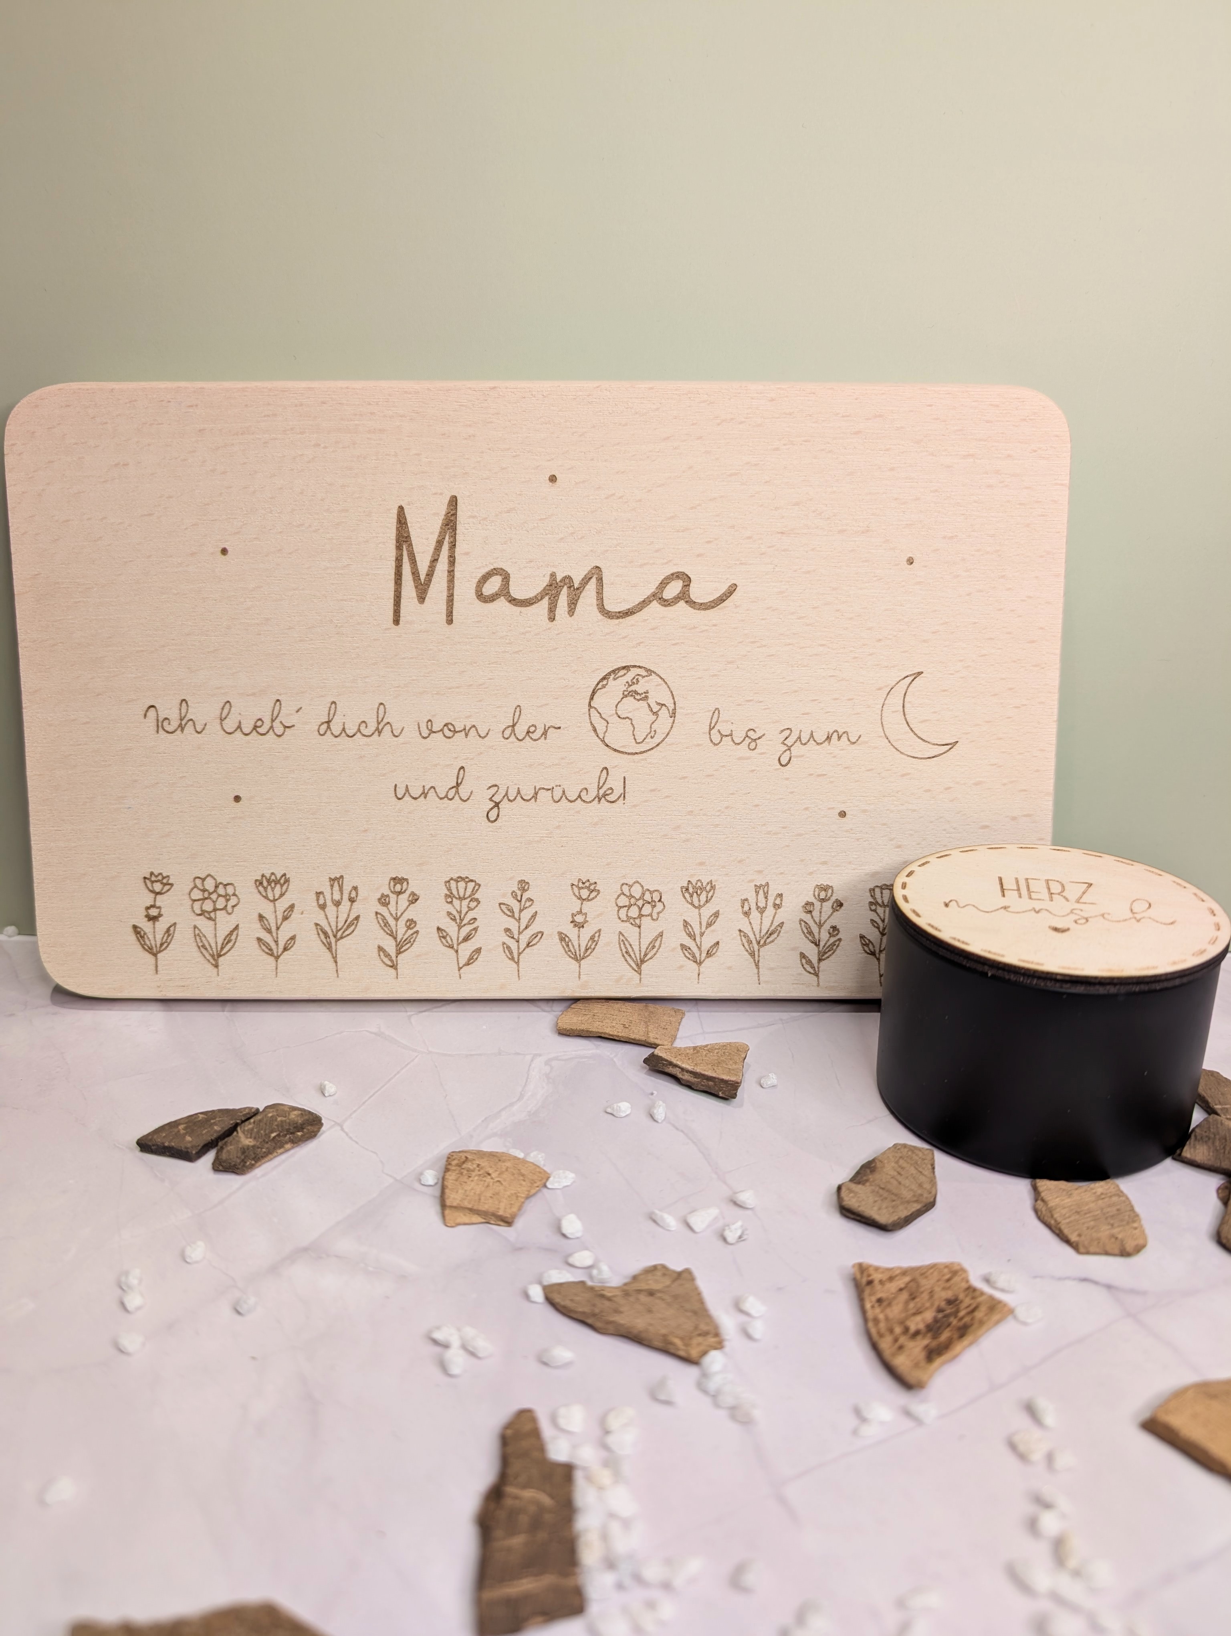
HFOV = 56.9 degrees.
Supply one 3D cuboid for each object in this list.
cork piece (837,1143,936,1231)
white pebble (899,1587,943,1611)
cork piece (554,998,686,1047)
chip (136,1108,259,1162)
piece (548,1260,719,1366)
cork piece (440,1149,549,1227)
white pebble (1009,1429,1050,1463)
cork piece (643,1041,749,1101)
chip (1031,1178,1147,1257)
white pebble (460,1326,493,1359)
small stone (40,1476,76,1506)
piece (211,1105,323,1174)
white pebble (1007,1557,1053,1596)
[{"bbox_3d":[0.053,0.069,0.213,0.025,0.003,0.014,-19,27,-42],"label":"cork piece"},{"bbox_3d":[0.037,0.095,0.139,0.005,0.002,0.003,-3,20,-8],"label":"white pebble"},{"bbox_3d":[0.002,0.048,0.268,0.028,0.003,0.015,7,21,17],"label":"cork piece"},{"bbox_3d":[-0.083,0.063,0.227,0.013,0.004,0.020,13,24,31],"label":"chip"},{"bbox_3d":[0.003,0.079,0.184,0.030,0.004,0.016,4,20,11],"label":"piece"},{"bbox_3d":[-0.022,0.069,0.212,0.020,0.004,0.019,0,20,0],"label":"cork piece"},{"bbox_3d":[0.058,0.088,0.159,0.005,0.003,0.004,5,21,13],"label":"white pebble"},{"bbox_3d":[0.018,0.054,0.249,0.023,0.005,0.014,8,22,22],"label":"cork piece"},{"bbox_3d":[0.084,0.071,0.203,0.017,0.004,0.016,1,20,3],"label":"chip"},{"bbox_3d":[-0.022,0.082,0.177,0.006,0.003,0.004,17,26,39],"label":"white pebble"},{"bbox_3d":[-0.073,0.089,0.150,0.004,0.003,0.003,-16,26,-37],"label":"small stone"},{"bbox_3d":[-0.069,0.064,0.224,0.013,0.004,0.020,10,22,24],"label":"piece"},{"bbox_3d":[0.052,0.094,0.141,0.005,0.003,0.004,8,22,20],"label":"white pebble"}]

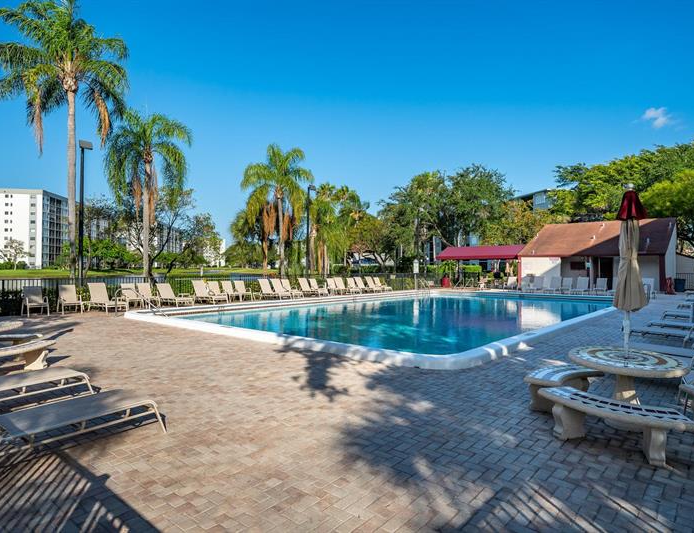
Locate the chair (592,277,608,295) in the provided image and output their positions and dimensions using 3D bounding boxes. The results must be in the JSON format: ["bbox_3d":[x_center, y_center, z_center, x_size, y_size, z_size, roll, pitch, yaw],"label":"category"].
[{"bbox_3d":[15.650,1.200,27.600,0.660,0.970,1.500,0,0,41],"label":"chair"}]

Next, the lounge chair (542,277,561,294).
[{"bbox_3d":[11.380,1.038,24.600,0.660,0.970,1.300,0,0,43],"label":"lounge chair"}]

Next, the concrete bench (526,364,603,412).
[{"bbox_3d":[2.490,1.418,5.120,1.270,0.410,0.460,0,0,-34],"label":"concrete bench"}]

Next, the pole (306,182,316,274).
[{"bbox_3d":[-2.259,-1.740,27.500,0.600,6.760,0.400,0,0,37],"label":"pole"}]

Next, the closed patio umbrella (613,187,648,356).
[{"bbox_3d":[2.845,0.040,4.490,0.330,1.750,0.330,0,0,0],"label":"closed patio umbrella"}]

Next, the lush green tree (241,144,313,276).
[{"bbox_3d":[-4.270,-2.810,27.300,4.200,8.900,4.200,0,0,0],"label":"lush green tree"}]

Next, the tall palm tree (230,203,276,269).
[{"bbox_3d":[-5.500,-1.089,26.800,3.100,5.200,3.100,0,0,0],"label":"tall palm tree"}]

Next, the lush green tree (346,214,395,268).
[{"bbox_3d":[1.825,-1.110,34.500,3.900,5.500,3.900,0,0,0],"label":"lush green tree"}]

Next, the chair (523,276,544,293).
[{"bbox_3d":[11.921,1.155,28.400,0.680,0.970,1.400,0,0,38],"label":"chair"}]

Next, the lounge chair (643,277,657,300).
[{"bbox_3d":[16.500,1.190,24.400,0.660,0.980,1.500,0,0,41],"label":"lounge chair"}]

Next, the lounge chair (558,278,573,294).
[{"bbox_3d":[13.456,1.155,27.300,0.680,0.970,1.400,0,0,38],"label":"lounge chair"}]

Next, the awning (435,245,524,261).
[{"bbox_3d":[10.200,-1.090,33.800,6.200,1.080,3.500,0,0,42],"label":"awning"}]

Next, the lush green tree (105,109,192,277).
[{"bbox_3d":[-9.500,-3.050,21.200,4.000,9.000,4.000,0,0,0],"label":"lush green tree"}]

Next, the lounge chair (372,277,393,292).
[{"bbox_3d":[2.330,1.210,29.500,1.550,0.970,0.660,0,0,45],"label":"lounge chair"}]

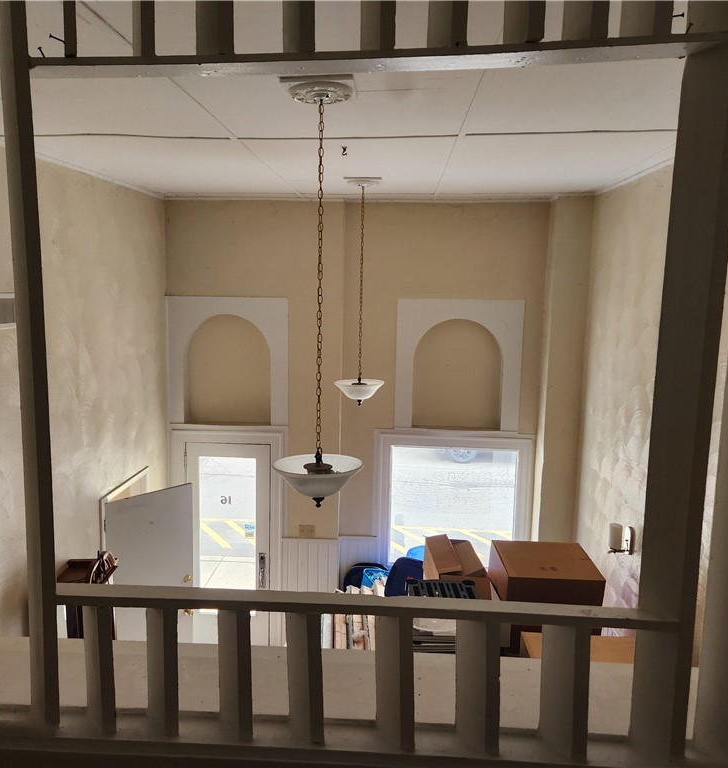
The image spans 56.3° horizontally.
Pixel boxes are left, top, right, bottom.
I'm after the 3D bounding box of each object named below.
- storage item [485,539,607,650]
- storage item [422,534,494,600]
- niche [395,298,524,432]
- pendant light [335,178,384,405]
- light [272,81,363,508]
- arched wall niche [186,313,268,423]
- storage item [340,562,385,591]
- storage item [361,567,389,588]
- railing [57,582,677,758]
[{"bbox_3d":[1.415,1.686,5.337,0.700,0.660,0.700,1,9,3],"label":"storage item"},{"bbox_3d":[0.718,1.475,5.315,0.390,0.380,0.700,1,9,-1],"label":"storage item"},{"bbox_3d":[0.869,-0.171,6.271,1.140,1.195,0.130,2,8,4],"label":"niche"},{"bbox_3d":[-0.022,-0.710,5.493,0.420,1.793,0.420,2,8,4],"label":"pendant light"},{"bbox_3d":[-0.201,-0.342,3.085,0.420,1.868,0.420,2,8,4],"label":"light"},{"bbox_3d":[-1.321,-0.153,6.636,0.853,1.060,0.110,1,9,3],"label":"arched wall niche"},{"bbox_3d":[0.028,1.933,6.487,0.420,0.380,0.260,1,9,3],"label":"storage item"},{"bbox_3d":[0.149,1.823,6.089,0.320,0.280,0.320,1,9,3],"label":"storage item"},{"bbox_3d":[-0.009,0.653,1.549,1.356,0.356,0.085,1,8,3],"label":"railing"}]

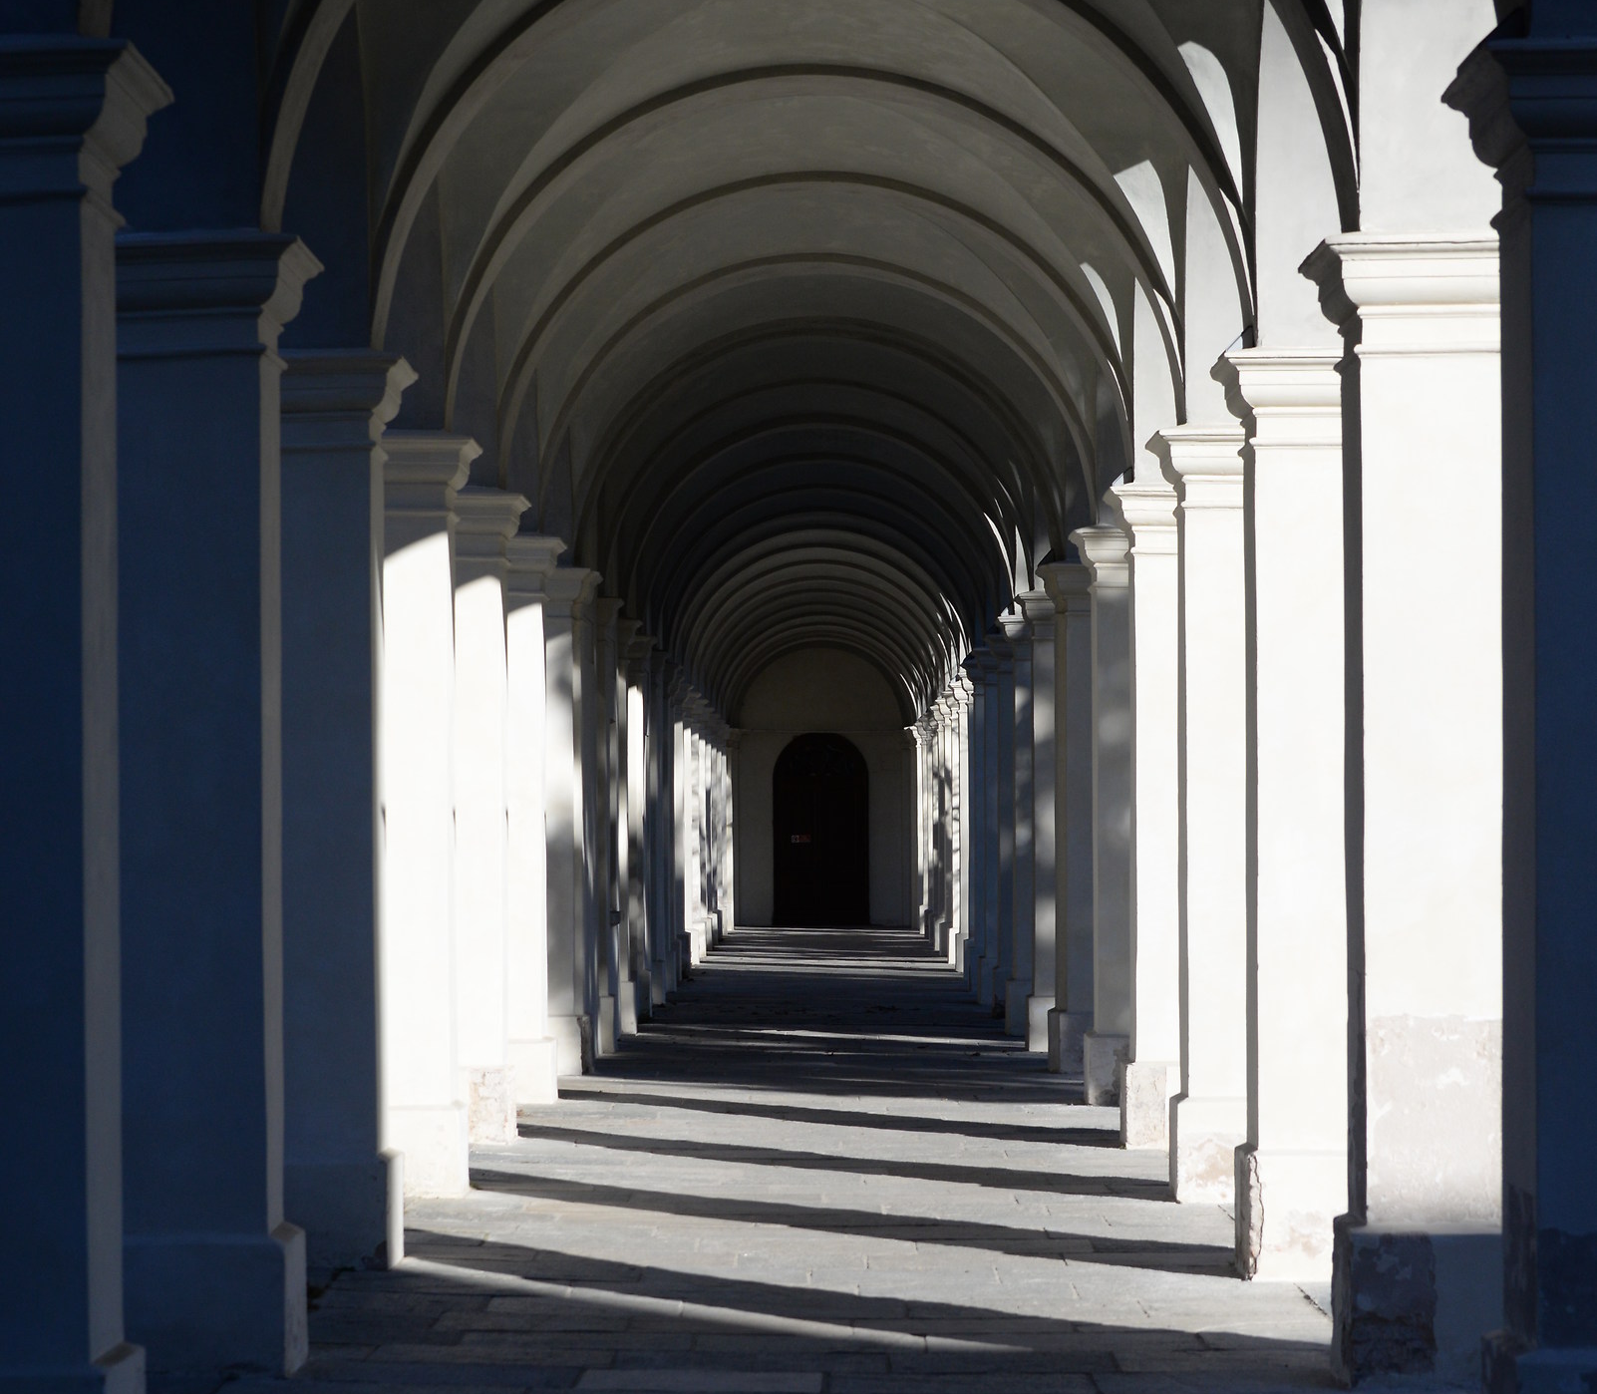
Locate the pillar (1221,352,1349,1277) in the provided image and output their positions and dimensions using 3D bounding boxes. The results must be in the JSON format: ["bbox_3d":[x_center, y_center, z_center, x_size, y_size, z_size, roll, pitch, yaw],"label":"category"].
[{"bbox_3d":[1.790,0.410,16.260,0.630,3.168,0.630,0,-2,0],"label":"pillar"}]

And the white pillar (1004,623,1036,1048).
[{"bbox_3d":[1.854,0.960,35.162,0.630,3.168,0.630,0,-2,0],"label":"white pillar"}]

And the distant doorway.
[{"bbox_3d":[0.394,2.246,78.454,1.623,3.262,0.300,0,-2,0],"label":"distant doorway"}]

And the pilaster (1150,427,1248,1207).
[{"bbox_3d":[1.903,0.514,19.973,0.700,3.250,0.700,0,-2,0],"label":"pilaster"}]

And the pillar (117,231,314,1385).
[{"bbox_3d":[-1.683,0.317,13.068,0.630,3.168,0.630,0,-2,0],"label":"pillar"}]

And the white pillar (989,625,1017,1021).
[{"bbox_3d":[2.011,1.093,39.341,0.700,3.250,0.700,0,-2,0],"label":"white pillar"}]

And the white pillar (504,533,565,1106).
[{"bbox_3d":[-1.704,0.717,26.449,0.700,3.250,0.700,0,-2,0],"label":"white pillar"}]

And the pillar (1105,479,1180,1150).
[{"bbox_3d":[1.921,0.611,23.201,0.700,3.250,0.700,0,-2,0],"label":"pillar"}]

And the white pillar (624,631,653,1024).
[{"bbox_3d":[-1.515,1.050,38.240,0.630,3.168,0.630,0,-2,0],"label":"white pillar"}]

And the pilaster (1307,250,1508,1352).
[{"bbox_3d":[1.867,0.321,13.517,0.700,3.250,0.700,0,-2,0],"label":"pilaster"}]

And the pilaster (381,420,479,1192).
[{"bbox_3d":[-1.663,0.504,19.483,0.630,3.168,0.630,0,-2,0],"label":"pilaster"}]

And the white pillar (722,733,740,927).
[{"bbox_3d":[-1.426,2.214,76.481,0.700,3.250,0.700,0,-2,0],"label":"white pillar"}]

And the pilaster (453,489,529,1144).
[{"bbox_3d":[-1.722,0.621,23.221,0.700,3.250,0.700,0,-2,0],"label":"pilaster"}]

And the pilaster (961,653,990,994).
[{"bbox_3d":[1.884,1.227,44.320,0.630,3.168,0.630,0,-2,0],"label":"pilaster"}]

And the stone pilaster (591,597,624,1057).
[{"bbox_3d":[-1.540,0.877,32.301,0.630,3.168,0.630,0,-2,0],"label":"stone pilaster"}]

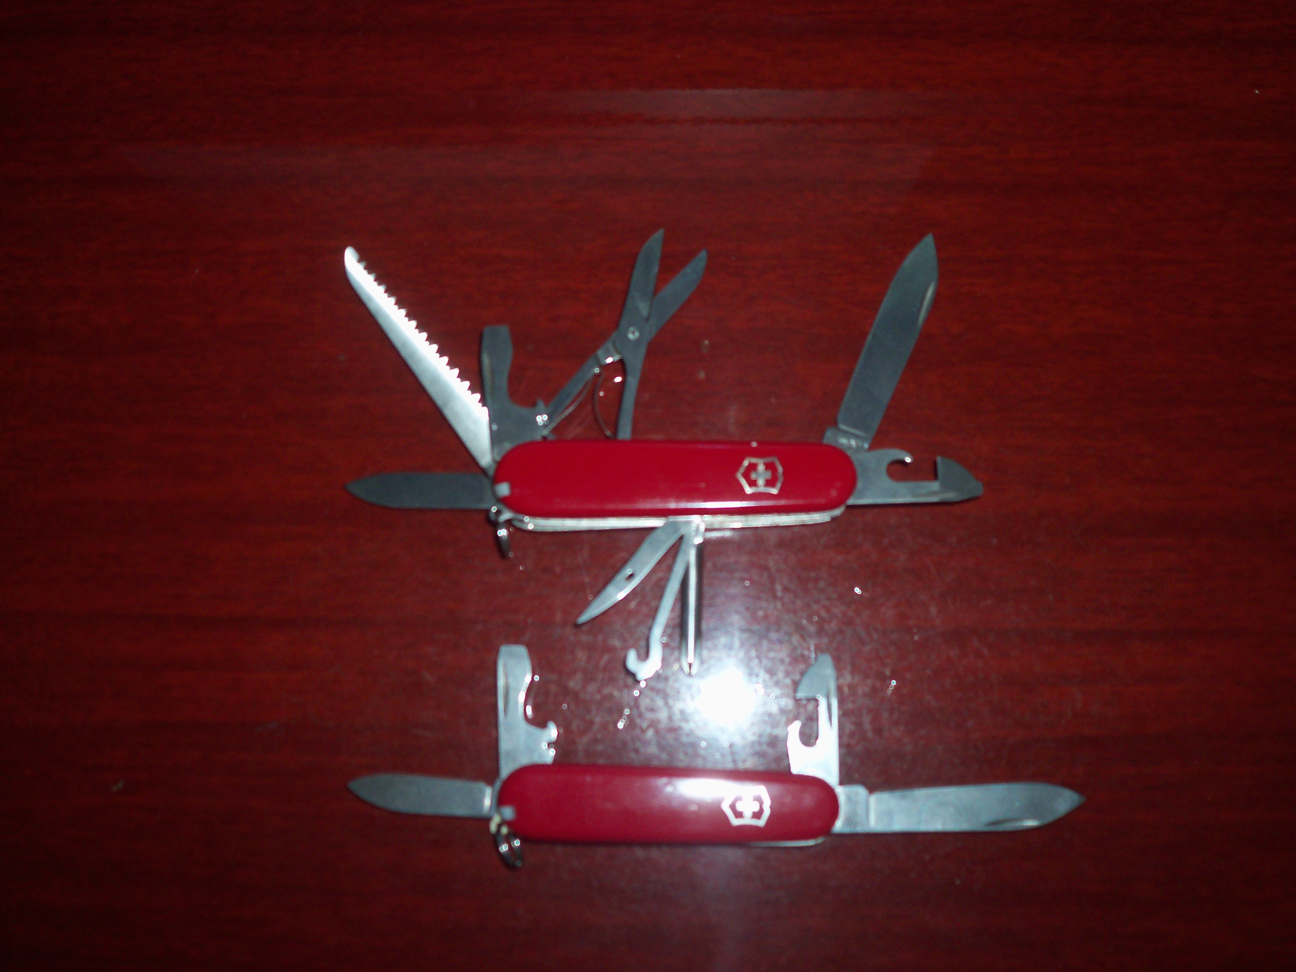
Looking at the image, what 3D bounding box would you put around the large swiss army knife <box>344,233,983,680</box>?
[{"bbox_3d":[0.001,-0.010,0.328,0.167,0.021,0.118,0,80,3],"label":"large swiss army knife"}]

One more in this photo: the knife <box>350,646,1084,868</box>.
[{"bbox_3d":[0.016,0.068,0.317,0.182,0.013,0.054,0,80,3],"label":"knife"}]

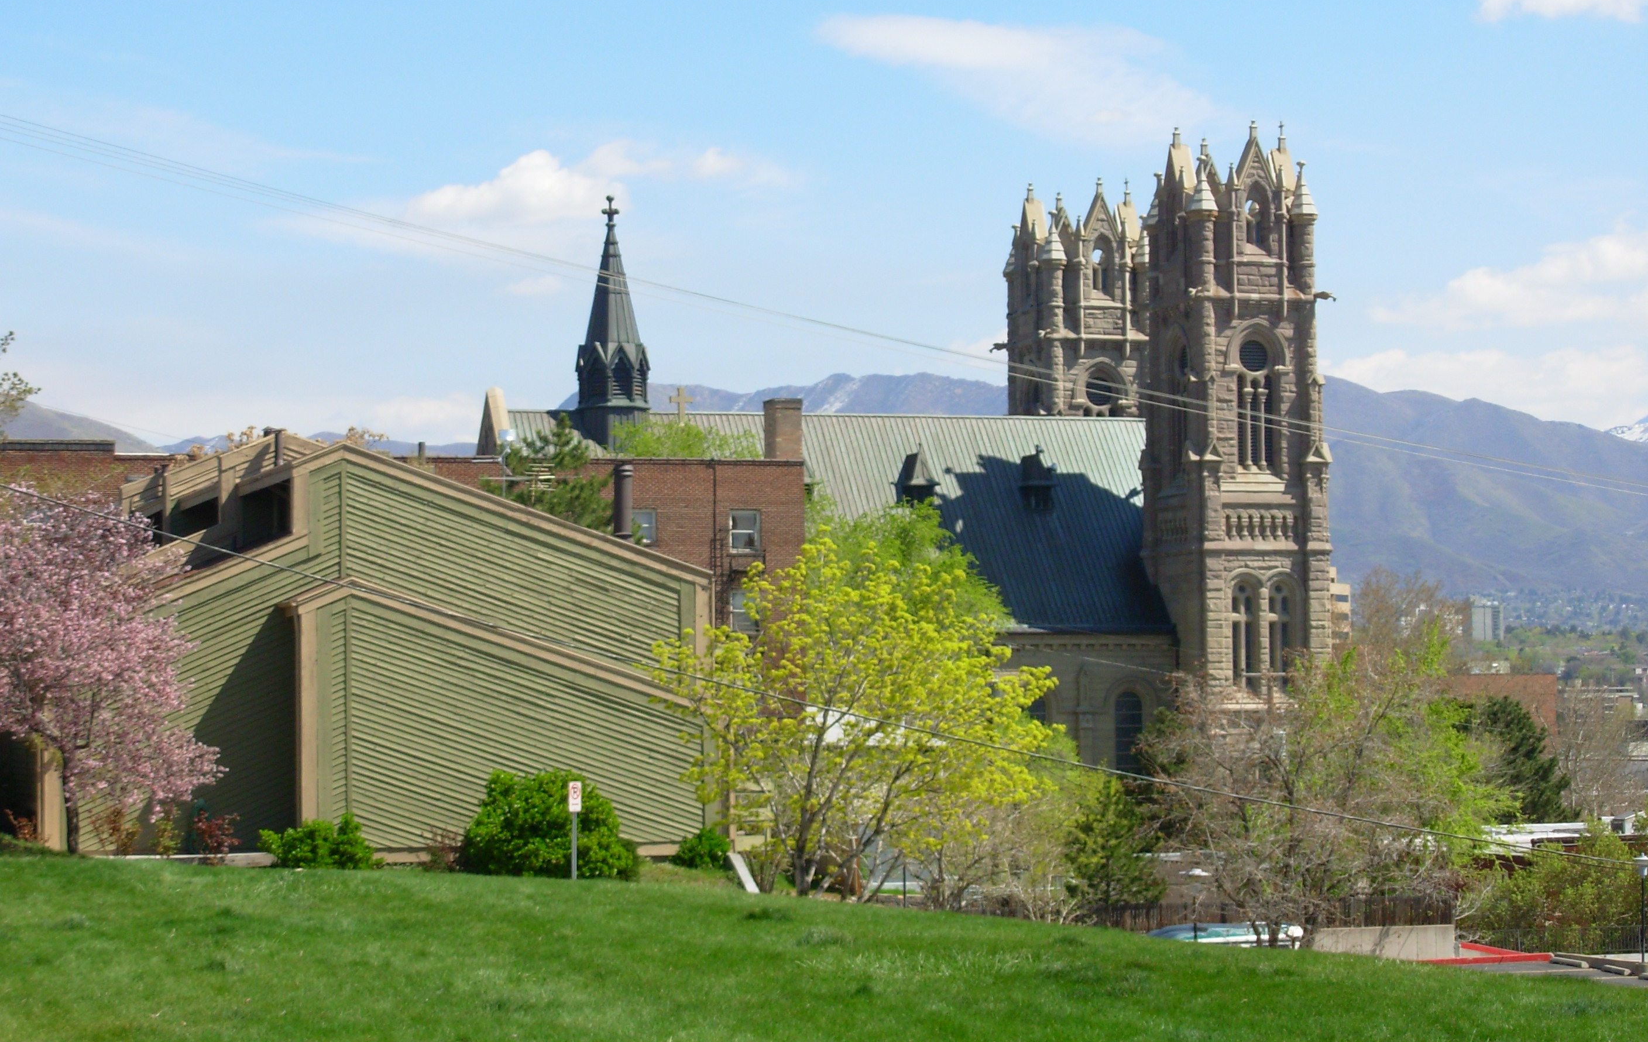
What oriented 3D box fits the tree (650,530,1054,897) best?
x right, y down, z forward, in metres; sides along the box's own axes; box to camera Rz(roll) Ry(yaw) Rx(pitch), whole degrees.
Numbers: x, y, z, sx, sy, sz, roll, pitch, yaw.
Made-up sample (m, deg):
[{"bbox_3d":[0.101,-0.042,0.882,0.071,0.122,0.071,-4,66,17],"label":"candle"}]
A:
[{"bbox_3d":[0.461,3.226,65.000,6.600,6.200,6.000,-1,-3,0],"label":"tree"}]

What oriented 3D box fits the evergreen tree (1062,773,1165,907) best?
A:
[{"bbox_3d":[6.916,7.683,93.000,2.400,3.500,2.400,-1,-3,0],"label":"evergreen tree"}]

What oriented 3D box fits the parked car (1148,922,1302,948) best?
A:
[{"bbox_3d":[9.372,10.200,91.959,4.600,1.500,1.900,1,-4,-30],"label":"parked car"}]

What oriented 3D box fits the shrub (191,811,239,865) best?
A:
[{"bbox_3d":[-9.750,5.081,62.500,0.760,0.870,0.700,-1,-3,0],"label":"shrub"}]

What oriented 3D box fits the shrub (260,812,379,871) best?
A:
[{"bbox_3d":[-7.896,4.999,61.000,1.900,0.900,1.400,-1,-3,0],"label":"shrub"}]

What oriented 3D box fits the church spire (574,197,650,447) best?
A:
[{"bbox_3d":[-12.003,-11.052,221.605,4.100,14.600,4.100,0,-3,-18],"label":"church spire"}]

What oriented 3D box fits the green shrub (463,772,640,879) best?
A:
[{"bbox_3d":[-4.240,4.729,60.500,2.700,1.720,2.400,-1,-3,0],"label":"green shrub"}]

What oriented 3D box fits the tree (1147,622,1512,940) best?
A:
[{"bbox_3d":[11.133,5.800,86.000,7.900,7.200,7.000,-1,-3,0],"label":"tree"}]

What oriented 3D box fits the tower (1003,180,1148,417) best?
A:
[{"bbox_3d":[16.654,0.767,241.810,8.200,44.000,8.200,0,-3,-18],"label":"tower"}]

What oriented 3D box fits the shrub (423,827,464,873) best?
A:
[{"bbox_3d":[-6.004,5.182,61.500,0.680,0.740,0.620,-1,-3,0],"label":"shrub"}]

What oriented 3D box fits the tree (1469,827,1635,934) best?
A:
[{"bbox_3d":[17.718,8.820,95.000,4.000,2.900,3.500,-1,-3,0],"label":"tree"}]

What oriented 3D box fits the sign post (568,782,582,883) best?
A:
[{"bbox_3d":[-3.728,4.640,58.500,0.080,1.500,0.310,-3,-4,33],"label":"sign post"}]

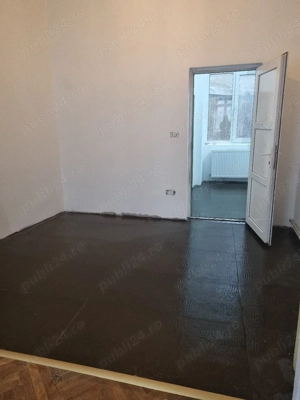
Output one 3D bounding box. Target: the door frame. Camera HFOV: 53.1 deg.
[{"bbox_3d":[0.961,-0.684,4.030,0.884,2.054,0.100,3,14,17],"label":"door frame"}]

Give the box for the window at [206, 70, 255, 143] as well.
[{"bbox_3d":[1.952,-2.124,6.941,1.240,1.620,0.100,3,14,17],"label":"window"}]

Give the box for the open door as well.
[{"bbox_3d":[1.322,-0.547,3.525,0.065,1.980,0.800,-1,13,1],"label":"open door"}]

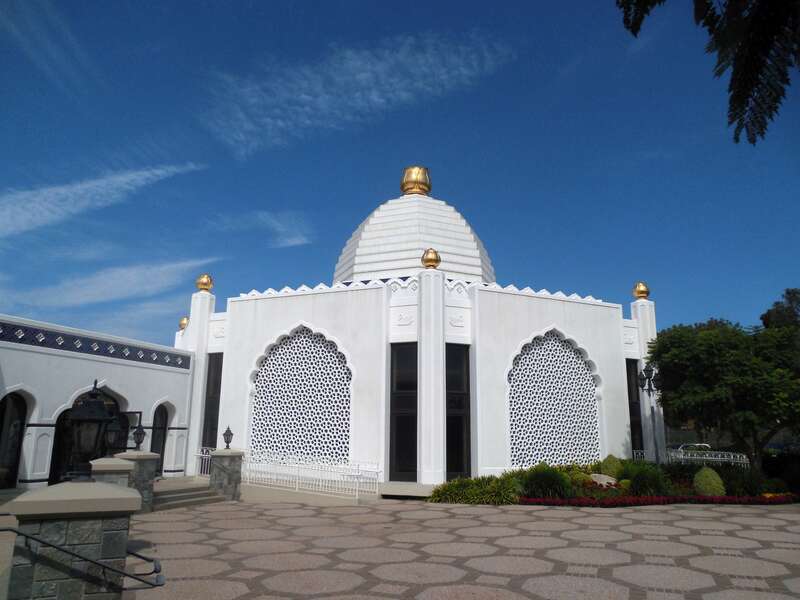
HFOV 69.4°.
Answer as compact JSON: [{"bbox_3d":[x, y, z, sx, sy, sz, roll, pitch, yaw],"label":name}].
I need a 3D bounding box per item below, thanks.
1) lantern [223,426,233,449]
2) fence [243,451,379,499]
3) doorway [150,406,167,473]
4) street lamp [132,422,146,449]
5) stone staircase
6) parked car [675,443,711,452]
[{"bbox_3d":[-4.821,3.865,16.239,0.270,0.635,0.270,-5,-14,22],"label":"lantern"},{"bbox_3d":[-3.040,5.223,17.428,4.900,1.220,1.750,-5,-14,22],"label":"fence"},{"bbox_3d":[-7.766,4.522,18.592,0.320,2.320,0.860,-5,-14,22],"label":"doorway"},{"bbox_3d":[-6.029,3.159,13.383,0.270,0.630,0.270,-5,-14,22],"label":"street lamp"},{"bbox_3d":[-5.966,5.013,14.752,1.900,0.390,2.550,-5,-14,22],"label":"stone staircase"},{"bbox_3d":[20.242,10.693,39.833,4.600,1.460,1.800,-5,-14,22],"label":"parked car"}]

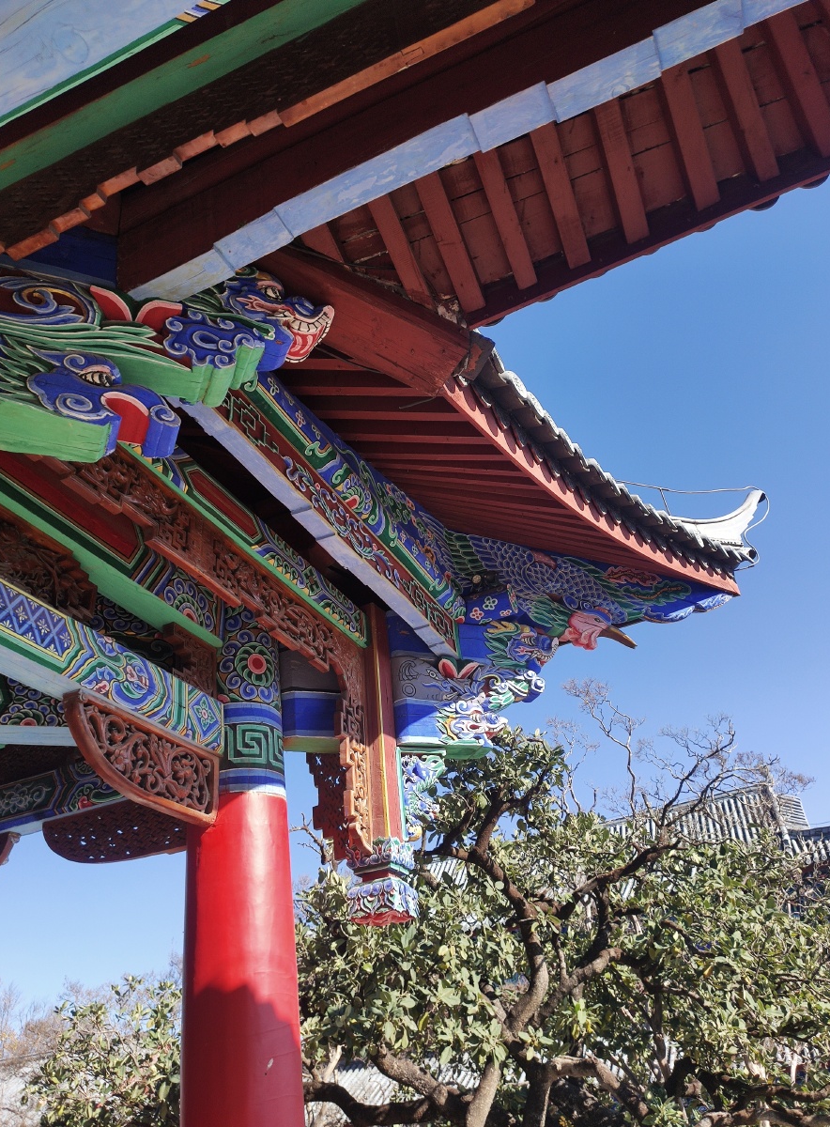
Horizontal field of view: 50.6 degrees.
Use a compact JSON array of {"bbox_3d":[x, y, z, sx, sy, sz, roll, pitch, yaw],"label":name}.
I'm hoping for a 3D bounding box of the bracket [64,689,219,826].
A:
[{"bbox_3d":[-0.881,0.655,2.887,0.067,0.241,0.730,-17,-33,18],"label":"bracket"}]

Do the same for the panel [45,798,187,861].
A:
[{"bbox_3d":[-1.167,1.068,3.484,0.744,0.241,0.067,-17,-33,18],"label":"panel"}]

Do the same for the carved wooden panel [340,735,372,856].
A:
[{"bbox_3d":[-0.225,0.880,3.405,0.040,0.479,0.168,-17,-33,18],"label":"carved wooden panel"}]

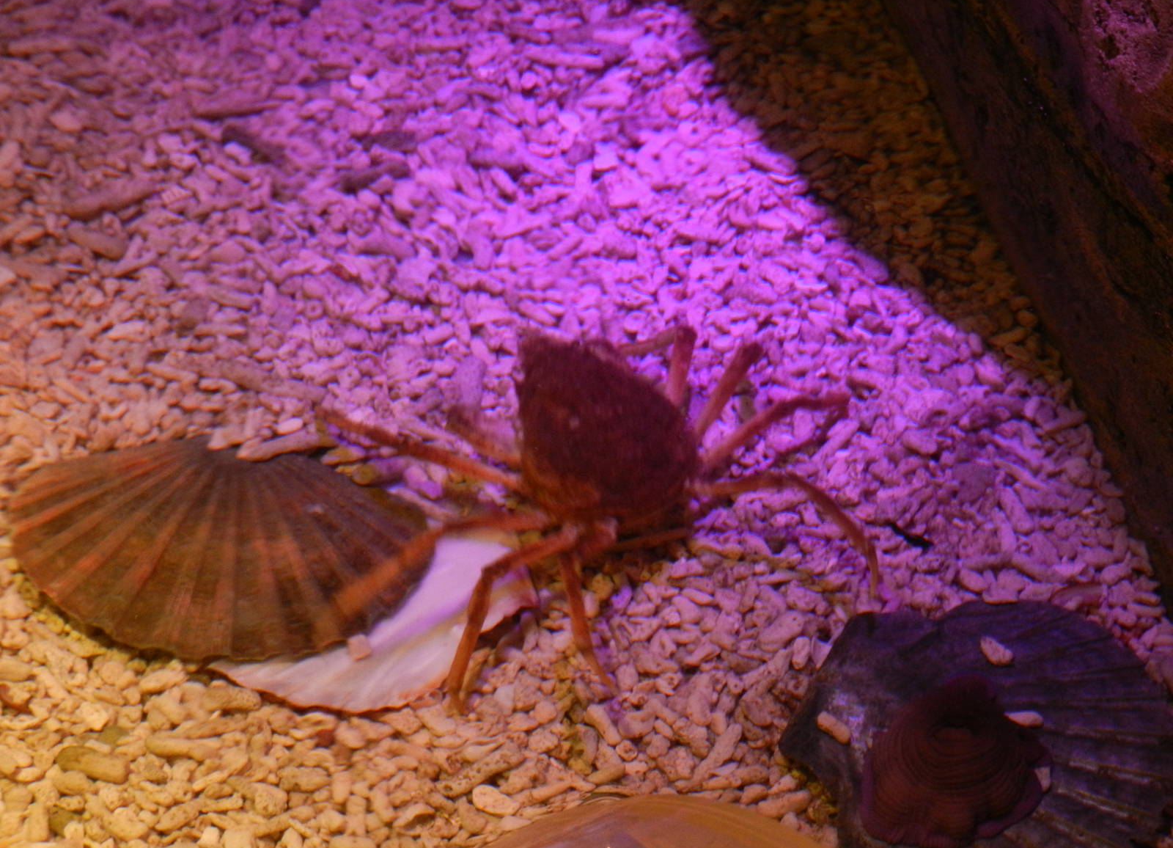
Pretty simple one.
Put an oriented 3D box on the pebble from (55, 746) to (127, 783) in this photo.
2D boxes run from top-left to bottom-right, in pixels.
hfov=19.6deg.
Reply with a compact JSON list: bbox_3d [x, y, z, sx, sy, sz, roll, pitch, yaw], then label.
[{"bbox_3d":[-0.149,0.103,1.020,0.022,0.008,0.009,11,43,12],"label":"pebble"}]

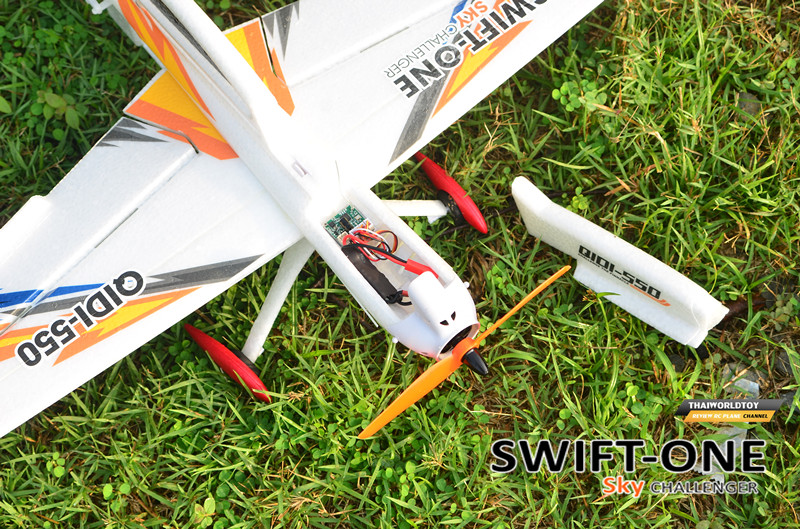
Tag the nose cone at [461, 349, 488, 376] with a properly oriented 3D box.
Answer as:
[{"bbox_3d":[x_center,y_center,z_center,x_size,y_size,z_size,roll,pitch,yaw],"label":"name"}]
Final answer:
[{"bbox_3d":[0.035,0.046,0.682,0.009,0.009,0.013,-37,67,-15],"label":"nose cone"}]

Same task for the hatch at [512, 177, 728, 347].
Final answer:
[{"bbox_3d":[0.114,-0.006,0.772,0.127,0.037,0.031,31,65,10],"label":"hatch"}]

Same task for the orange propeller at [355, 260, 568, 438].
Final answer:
[{"bbox_3d":[0.031,0.040,0.686,0.127,0.012,0.008,-38,68,-12],"label":"orange propeller"}]

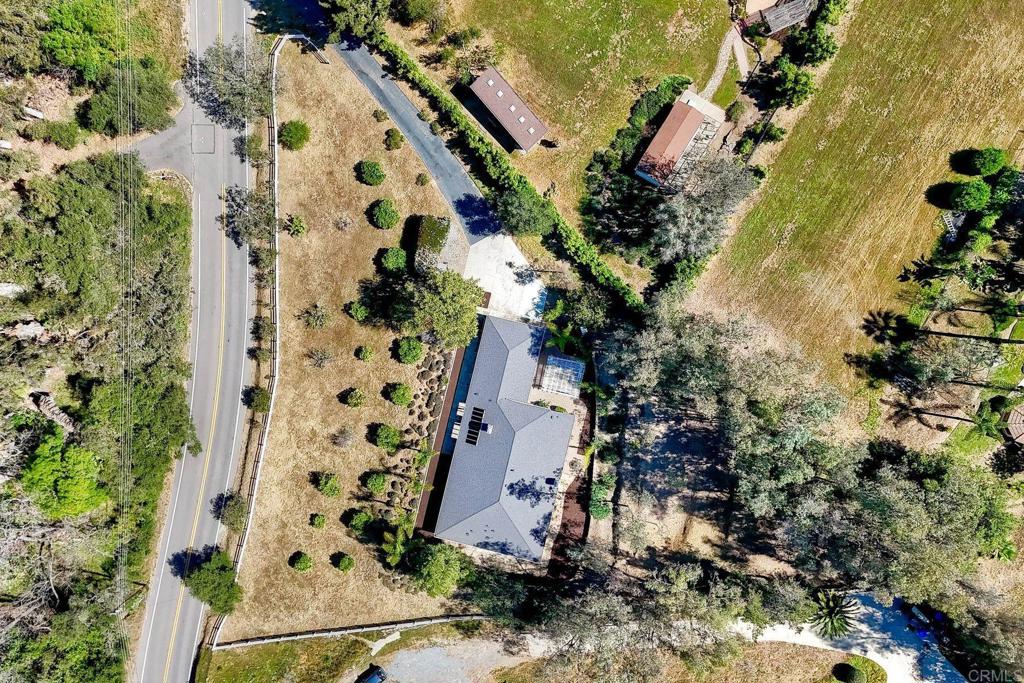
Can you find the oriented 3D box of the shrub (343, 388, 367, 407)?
[{"bbox_3d":[-21.860,8.010,103.950,2.400,2.100,2.400,0,90,0],"label":"shrub"}]

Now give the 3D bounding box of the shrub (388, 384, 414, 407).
[{"bbox_3d":[-15.370,7.410,102.400,3.300,2.600,3.300,0,90,0],"label":"shrub"}]

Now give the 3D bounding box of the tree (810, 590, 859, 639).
[{"bbox_3d":[42.800,36.400,101.500,6.300,9.000,6.300,0,90,0],"label":"tree"}]

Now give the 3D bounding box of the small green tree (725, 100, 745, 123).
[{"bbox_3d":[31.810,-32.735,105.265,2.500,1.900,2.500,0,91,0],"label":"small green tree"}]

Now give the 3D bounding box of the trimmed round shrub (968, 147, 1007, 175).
[{"bbox_3d":[66.260,-25.030,102.850,3.900,3.300,3.900,0,90,0],"label":"trimmed round shrub"}]

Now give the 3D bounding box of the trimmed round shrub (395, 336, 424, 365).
[{"bbox_3d":[-14.168,1.256,103.235,3.350,2.600,3.570,0,91,0],"label":"trimmed round shrub"}]

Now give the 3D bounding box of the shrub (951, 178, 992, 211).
[{"bbox_3d":[63.320,-20.160,101.800,4.400,4.400,4.400,0,90,0],"label":"shrub"}]

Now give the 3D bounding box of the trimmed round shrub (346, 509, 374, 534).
[{"bbox_3d":[-21.295,25.701,104.442,2.970,2.600,3.010,0,91,0],"label":"trimmed round shrub"}]

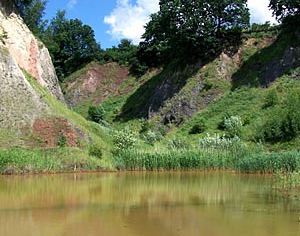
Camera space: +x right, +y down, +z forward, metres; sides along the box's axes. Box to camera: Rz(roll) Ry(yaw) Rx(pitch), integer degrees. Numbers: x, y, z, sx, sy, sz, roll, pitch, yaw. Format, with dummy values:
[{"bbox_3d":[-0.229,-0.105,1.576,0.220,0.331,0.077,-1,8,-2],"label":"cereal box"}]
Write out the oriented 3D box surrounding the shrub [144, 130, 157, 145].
[{"bbox_3d":[0.060,2.410,53.000,1.440,1.800,1.500,0,-4,0],"label":"shrub"}]

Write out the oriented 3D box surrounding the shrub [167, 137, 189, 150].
[{"bbox_3d":[3.010,2.900,48.000,2.390,1.740,1.900,0,-4,0],"label":"shrub"}]

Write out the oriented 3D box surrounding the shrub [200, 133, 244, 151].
[{"bbox_3d":[7.550,2.680,47.000,4.670,2.230,2.500,0,-4,0],"label":"shrub"}]

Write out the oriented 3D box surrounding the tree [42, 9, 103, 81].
[{"bbox_3d":[-16.240,-15.190,92.000,11.520,14.400,11.000,0,-4,0],"label":"tree"}]

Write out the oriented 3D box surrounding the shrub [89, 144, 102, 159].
[{"bbox_3d":[-5.210,3.200,42.000,1.330,1.330,1.300,0,-4,0],"label":"shrub"}]

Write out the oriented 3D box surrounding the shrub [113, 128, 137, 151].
[{"bbox_3d":[-2.730,2.350,47.000,2.550,2.870,2.500,0,-4,0],"label":"shrub"}]

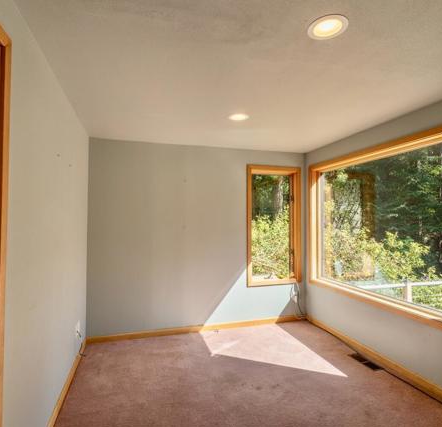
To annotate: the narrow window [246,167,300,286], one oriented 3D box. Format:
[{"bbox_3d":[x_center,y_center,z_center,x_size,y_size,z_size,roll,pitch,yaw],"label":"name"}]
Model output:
[{"bbox_3d":[0.744,0.176,4.024,0.830,1.650,0.120,1,-1,-17],"label":"narrow window"}]

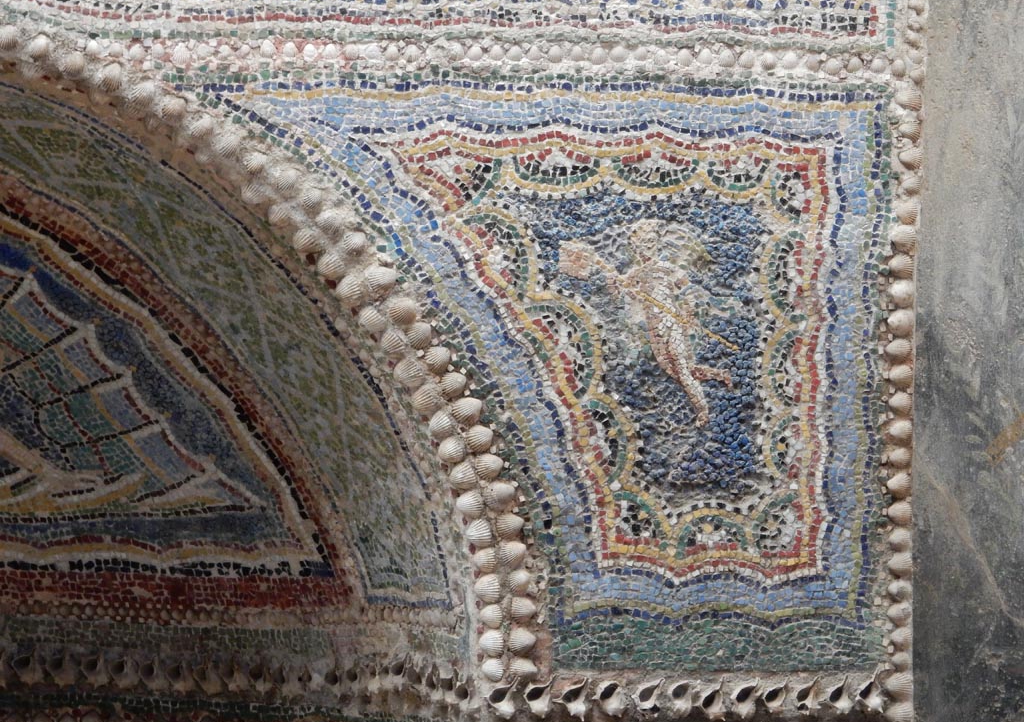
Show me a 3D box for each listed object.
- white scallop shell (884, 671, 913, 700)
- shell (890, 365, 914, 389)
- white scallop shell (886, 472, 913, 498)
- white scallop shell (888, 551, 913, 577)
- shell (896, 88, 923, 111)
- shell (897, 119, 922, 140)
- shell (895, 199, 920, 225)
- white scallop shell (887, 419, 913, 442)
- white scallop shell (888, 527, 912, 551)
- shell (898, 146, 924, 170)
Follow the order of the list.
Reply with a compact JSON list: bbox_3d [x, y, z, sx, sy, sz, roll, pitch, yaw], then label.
[{"bbox_3d":[0.438,0.368,7.650,0.031,0.033,0.013,1,0,8],"label":"white scallop shell"},{"bbox_3d":[0.471,0.020,8.200,0.032,0.029,0.013,1,-1,2],"label":"shell"},{"bbox_3d":[0.438,0.140,7.650,0.029,0.030,0.013,1,0,8],"label":"white scallop shell"},{"bbox_3d":[0.439,0.230,7.650,0.028,0.029,0.013,1,0,8],"label":"white scallop shell"},{"bbox_3d":[0.449,-0.295,7.650,0.030,0.026,0.013,1,0,8],"label":"shell"},{"bbox_3d":[0.449,-0.260,7.650,0.028,0.023,0.013,1,0,8],"label":"shell"},{"bbox_3d":[0.447,-0.167,7.650,0.027,0.028,0.013,1,0,8],"label":"shell"},{"bbox_3d":[0.439,0.081,7.650,0.028,0.028,0.013,1,0,8],"label":"white scallop shell"},{"bbox_3d":[0.439,0.202,7.650,0.027,0.027,0.013,1,0,8],"label":"white scallop shell"},{"bbox_3d":[0.482,-0.246,8.200,0.029,0.029,0.013,1,-1,2],"label":"shell"}]

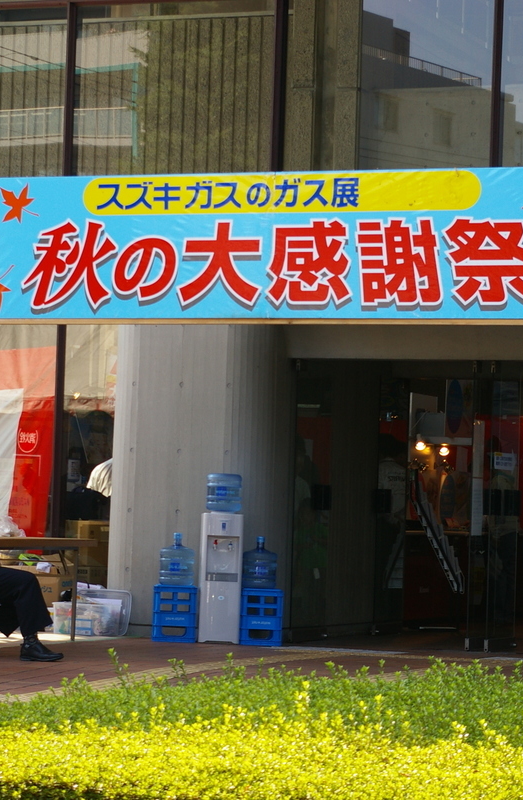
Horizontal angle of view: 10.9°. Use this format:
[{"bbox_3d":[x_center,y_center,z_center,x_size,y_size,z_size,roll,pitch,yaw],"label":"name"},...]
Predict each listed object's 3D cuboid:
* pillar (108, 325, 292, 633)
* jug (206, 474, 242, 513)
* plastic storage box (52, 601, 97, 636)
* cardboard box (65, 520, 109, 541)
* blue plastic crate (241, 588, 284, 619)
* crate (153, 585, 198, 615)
[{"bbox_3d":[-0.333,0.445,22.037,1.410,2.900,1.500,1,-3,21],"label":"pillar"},{"bbox_3d":[-0.282,0.721,20.622,0.265,0.350,0.265,2,-3,0],"label":"jug"},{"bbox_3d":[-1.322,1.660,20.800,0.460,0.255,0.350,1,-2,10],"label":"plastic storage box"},{"bbox_3d":[-1.380,1.065,22.100,0.380,0.190,0.320,1,-2,14],"label":"cardboard box"},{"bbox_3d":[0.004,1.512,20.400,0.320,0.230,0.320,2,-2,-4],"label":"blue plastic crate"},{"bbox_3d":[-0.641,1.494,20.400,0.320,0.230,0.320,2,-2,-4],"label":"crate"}]

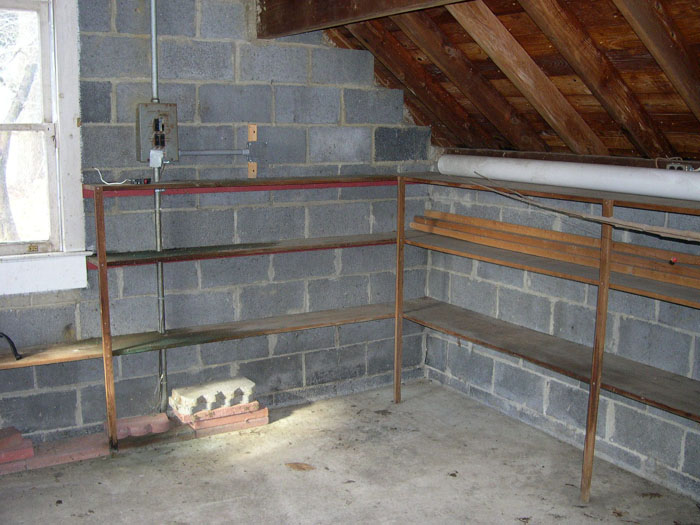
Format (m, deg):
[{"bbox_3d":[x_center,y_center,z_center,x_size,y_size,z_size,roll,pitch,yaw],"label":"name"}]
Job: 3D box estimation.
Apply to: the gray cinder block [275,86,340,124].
[{"bbox_3d":[-0.270,-0.836,4.107,0.396,0.193,0.194,-5,11,-31],"label":"gray cinder block"}]

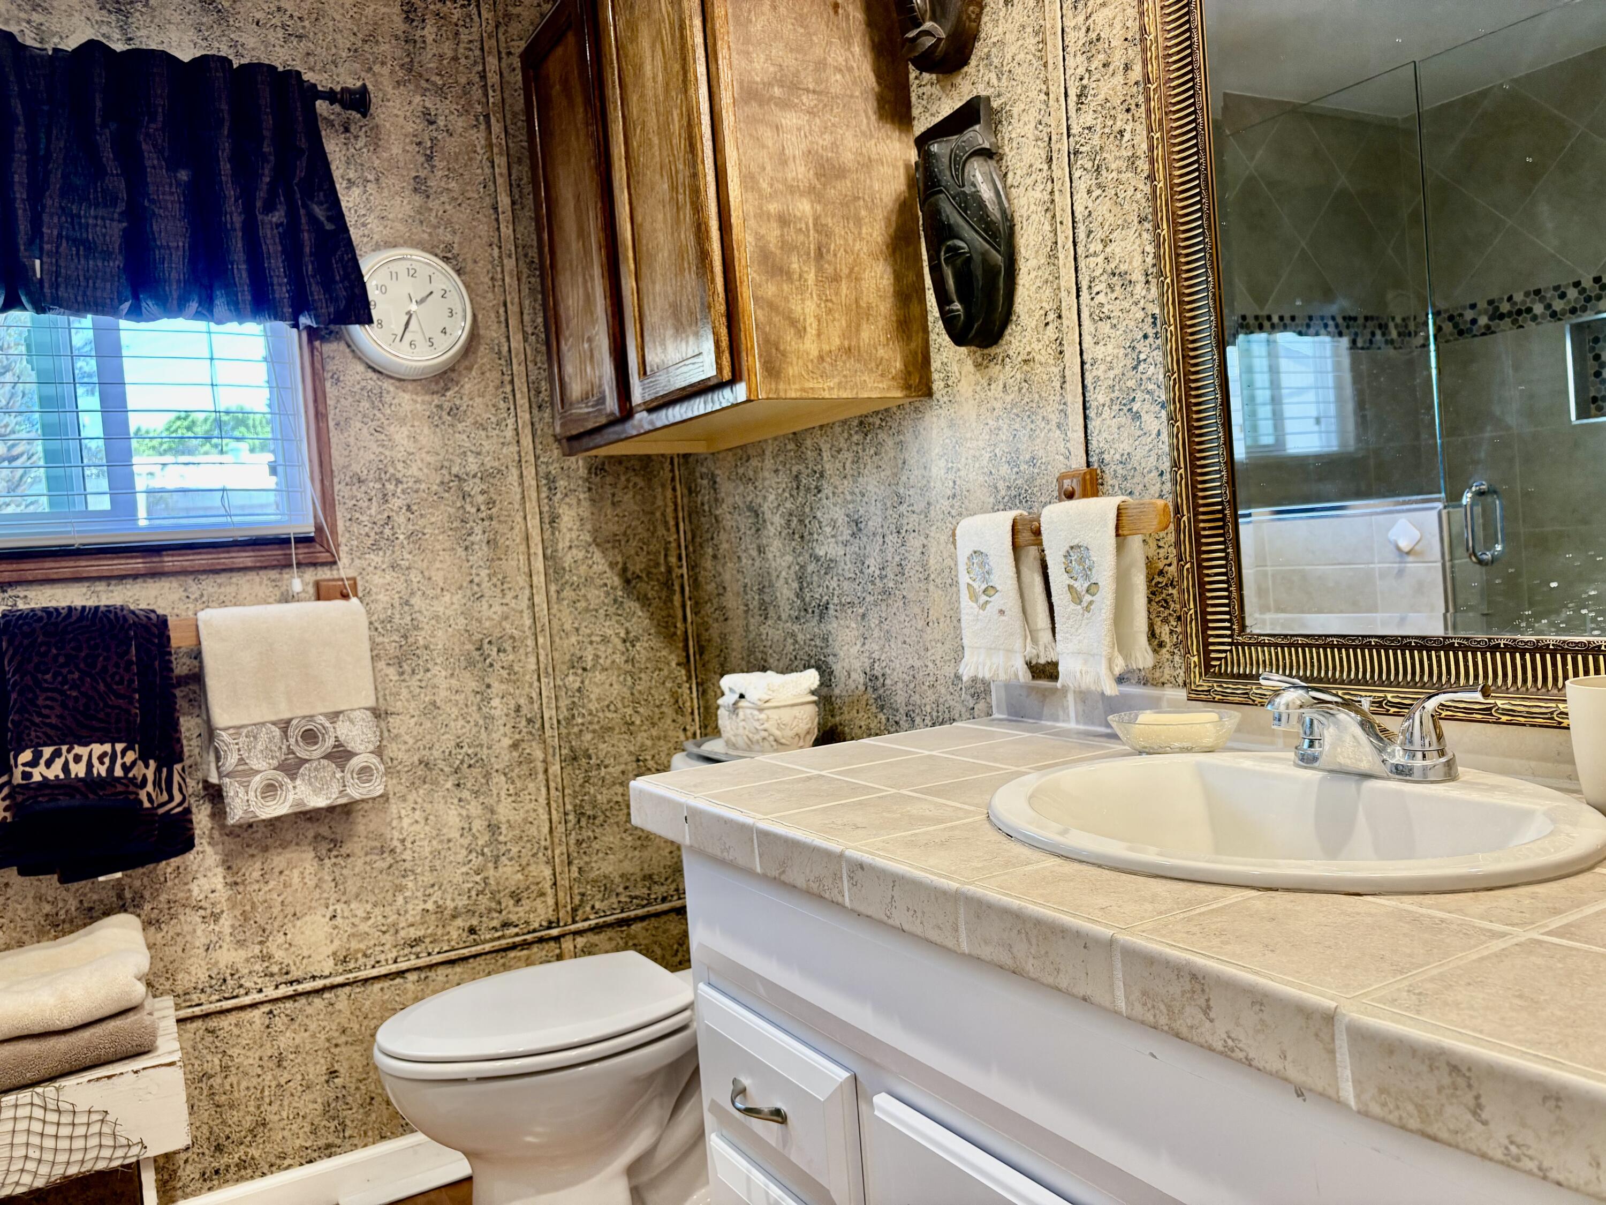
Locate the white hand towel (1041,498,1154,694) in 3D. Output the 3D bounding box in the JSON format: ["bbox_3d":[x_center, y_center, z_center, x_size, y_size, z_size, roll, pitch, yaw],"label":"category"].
[{"bbox_3d":[0.353,-0.008,1.452,0.052,0.232,0.132,-5,2,-30],"label":"white hand towel"}]

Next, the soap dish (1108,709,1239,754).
[{"bbox_3d":[0.420,0.149,1.369,0.105,0.037,0.165,-5,2,-30],"label":"soap dish"}]

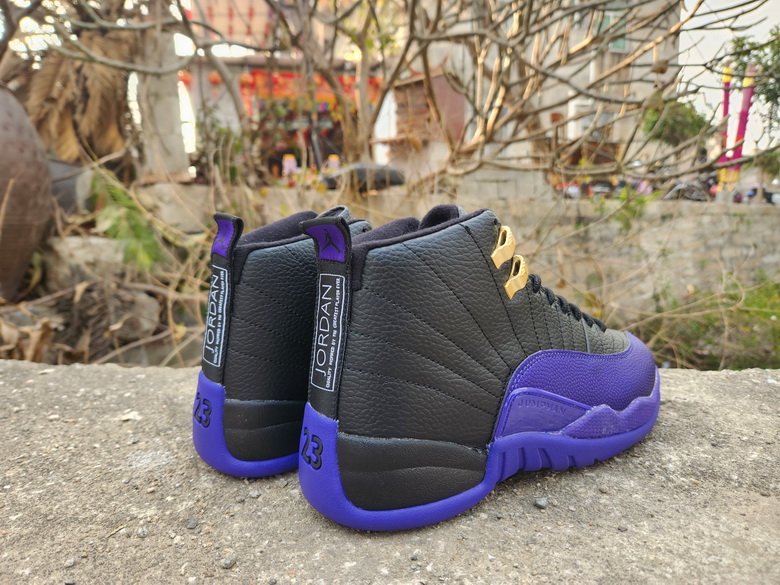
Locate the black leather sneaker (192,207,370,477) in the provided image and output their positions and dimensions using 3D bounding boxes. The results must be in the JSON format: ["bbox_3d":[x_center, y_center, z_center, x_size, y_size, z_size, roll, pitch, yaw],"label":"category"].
[{"bbox_3d":[-0.004,0.023,0.426,0.300,0.185,0.108,-7,11,-34],"label":"black leather sneaker"}]

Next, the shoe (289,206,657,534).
[{"bbox_3d":[0.079,0.030,0.370,0.300,0.185,0.108,-6,11,-32],"label":"shoe"}]

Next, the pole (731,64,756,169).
[{"bbox_3d":[12.110,-5.996,17.735,0.365,3.421,0.365,7,11,32],"label":"pole"}]

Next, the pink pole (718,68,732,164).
[{"bbox_3d":[11.790,-6.206,18.243,0.250,3.316,0.250,4,11,32],"label":"pink pole"}]

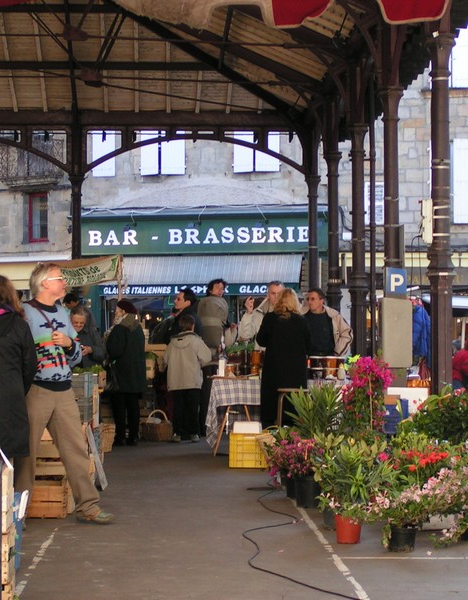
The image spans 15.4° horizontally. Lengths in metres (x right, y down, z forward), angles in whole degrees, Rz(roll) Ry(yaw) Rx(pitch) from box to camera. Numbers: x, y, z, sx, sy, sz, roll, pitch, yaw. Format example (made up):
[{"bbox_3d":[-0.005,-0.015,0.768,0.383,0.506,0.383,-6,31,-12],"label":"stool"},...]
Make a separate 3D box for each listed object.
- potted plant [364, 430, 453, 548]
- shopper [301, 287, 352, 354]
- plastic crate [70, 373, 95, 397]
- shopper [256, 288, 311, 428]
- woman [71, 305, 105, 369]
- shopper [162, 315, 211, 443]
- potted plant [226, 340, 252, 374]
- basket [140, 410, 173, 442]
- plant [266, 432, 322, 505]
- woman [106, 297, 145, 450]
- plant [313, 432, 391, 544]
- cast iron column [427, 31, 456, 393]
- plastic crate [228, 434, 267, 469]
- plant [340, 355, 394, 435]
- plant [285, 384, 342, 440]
[{"bbox_3d":[1.036,1.118,10.180,0.530,0.667,0.480,0,-1,0],"label":"potted plant"},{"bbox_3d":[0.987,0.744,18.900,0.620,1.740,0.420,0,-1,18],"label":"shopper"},{"bbox_3d":[-1.316,0.690,14.300,0.400,0.220,0.500,0,-1,-2],"label":"plastic crate"},{"bbox_3d":[0.491,0.737,17.189,0.530,1.702,0.360,0,-1,-8],"label":"shopper"},{"bbox_3d":[-1.363,0.790,15.700,0.500,1.530,0.420,0,-1,12],"label":"woman"},{"bbox_3d":[-0.540,0.902,19.900,0.540,1.460,0.360,0,-1,14],"label":"shopper"},{"bbox_3d":[0.047,0.605,18.192,0.290,0.360,0.260,0,-1,0],"label":"potted plant"},{"bbox_3d":[-0.908,1.466,20.276,0.380,0.363,0.300,0,-1,0],"label":"basket"},{"bbox_3d":[0.429,1.226,12.579,0.420,0.544,0.400,0,-1,0],"label":"plant"},{"bbox_3d":[-1.234,0.810,19.788,0.480,1.655,0.360,1,-1,-42],"label":"woman"},{"bbox_3d":[0.725,1.133,10.600,0.470,0.660,0.450,0,-1,-2],"label":"plant"},{"bbox_3d":[2.245,-0.648,18.766,0.320,4.532,0.320,0,-1,-2],"label":"cast iron column"},{"bbox_3d":[0.137,1.410,16.350,0.350,0.315,0.500,0,-1,-2],"label":"plastic crate"},{"bbox_3d":[1.001,0.961,12.984,0.410,1.090,0.400,0,-1,0],"label":"plant"},{"bbox_3d":[0.610,1.092,13.300,0.450,0.840,0.450,0,-1,-2],"label":"plant"}]

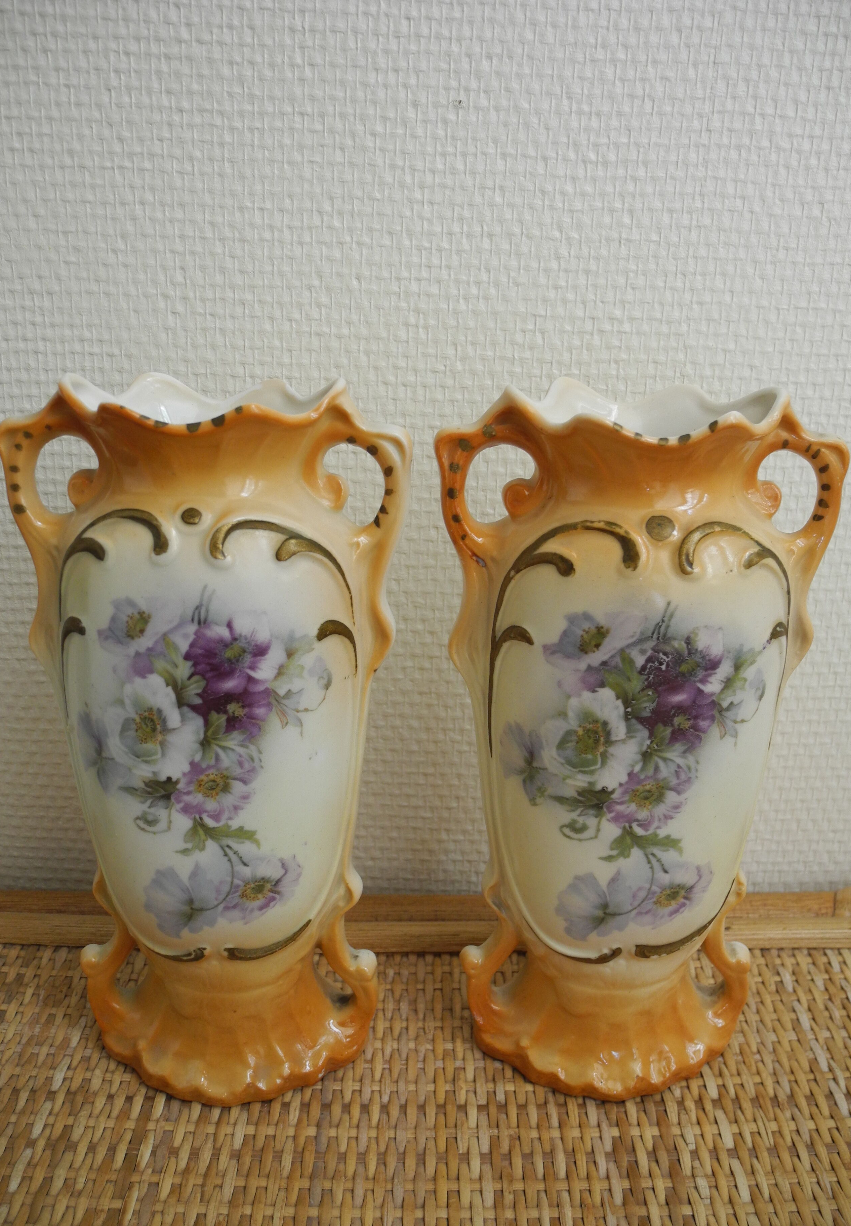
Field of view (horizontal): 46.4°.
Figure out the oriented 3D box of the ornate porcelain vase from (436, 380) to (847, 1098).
[{"bbox_3d":[0.066,0.038,0.335,0.126,0.225,0.088,1,16,0],"label":"ornate porcelain vase"}]

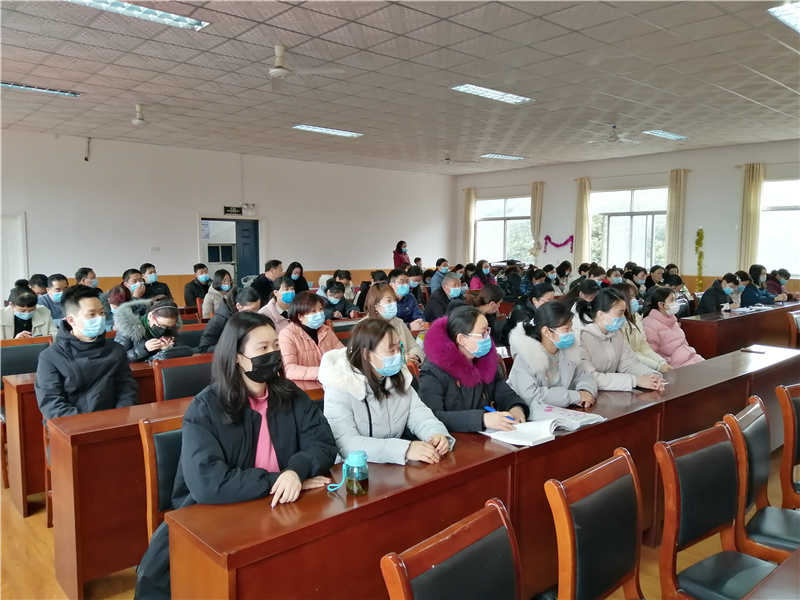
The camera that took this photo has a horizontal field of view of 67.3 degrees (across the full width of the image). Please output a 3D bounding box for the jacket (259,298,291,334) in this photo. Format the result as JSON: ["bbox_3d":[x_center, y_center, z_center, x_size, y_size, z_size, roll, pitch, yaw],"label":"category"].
[{"bbox_3d":[-1.018,0.308,5.034,0.480,0.630,0.460,-5,7,-42],"label":"jacket"}]

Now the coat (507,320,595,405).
[{"bbox_3d":[0.778,0.451,3.168,0.500,0.690,0.500,-5,7,-42],"label":"coat"}]

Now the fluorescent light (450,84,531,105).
[{"bbox_3d":[1.115,-2.488,7.164,1.240,0.080,0.290,-5,7,-42],"label":"fluorescent light"}]

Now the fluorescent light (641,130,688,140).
[{"bbox_3d":[4.420,-2.702,9.906,1.200,0.090,0.290,-5,8,-41],"label":"fluorescent light"}]

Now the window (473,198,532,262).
[{"bbox_3d":[2.616,-1.731,15.231,0.120,1.740,1.894,-5,8,-41],"label":"window"}]

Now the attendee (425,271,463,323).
[{"bbox_3d":[0.437,0.353,6.174,0.520,1.280,0.680,-5,7,-42],"label":"attendee"}]

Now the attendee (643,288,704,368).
[{"bbox_3d":[2.009,0.547,4.398,0.500,1.220,0.750,-5,7,-42],"label":"attendee"}]

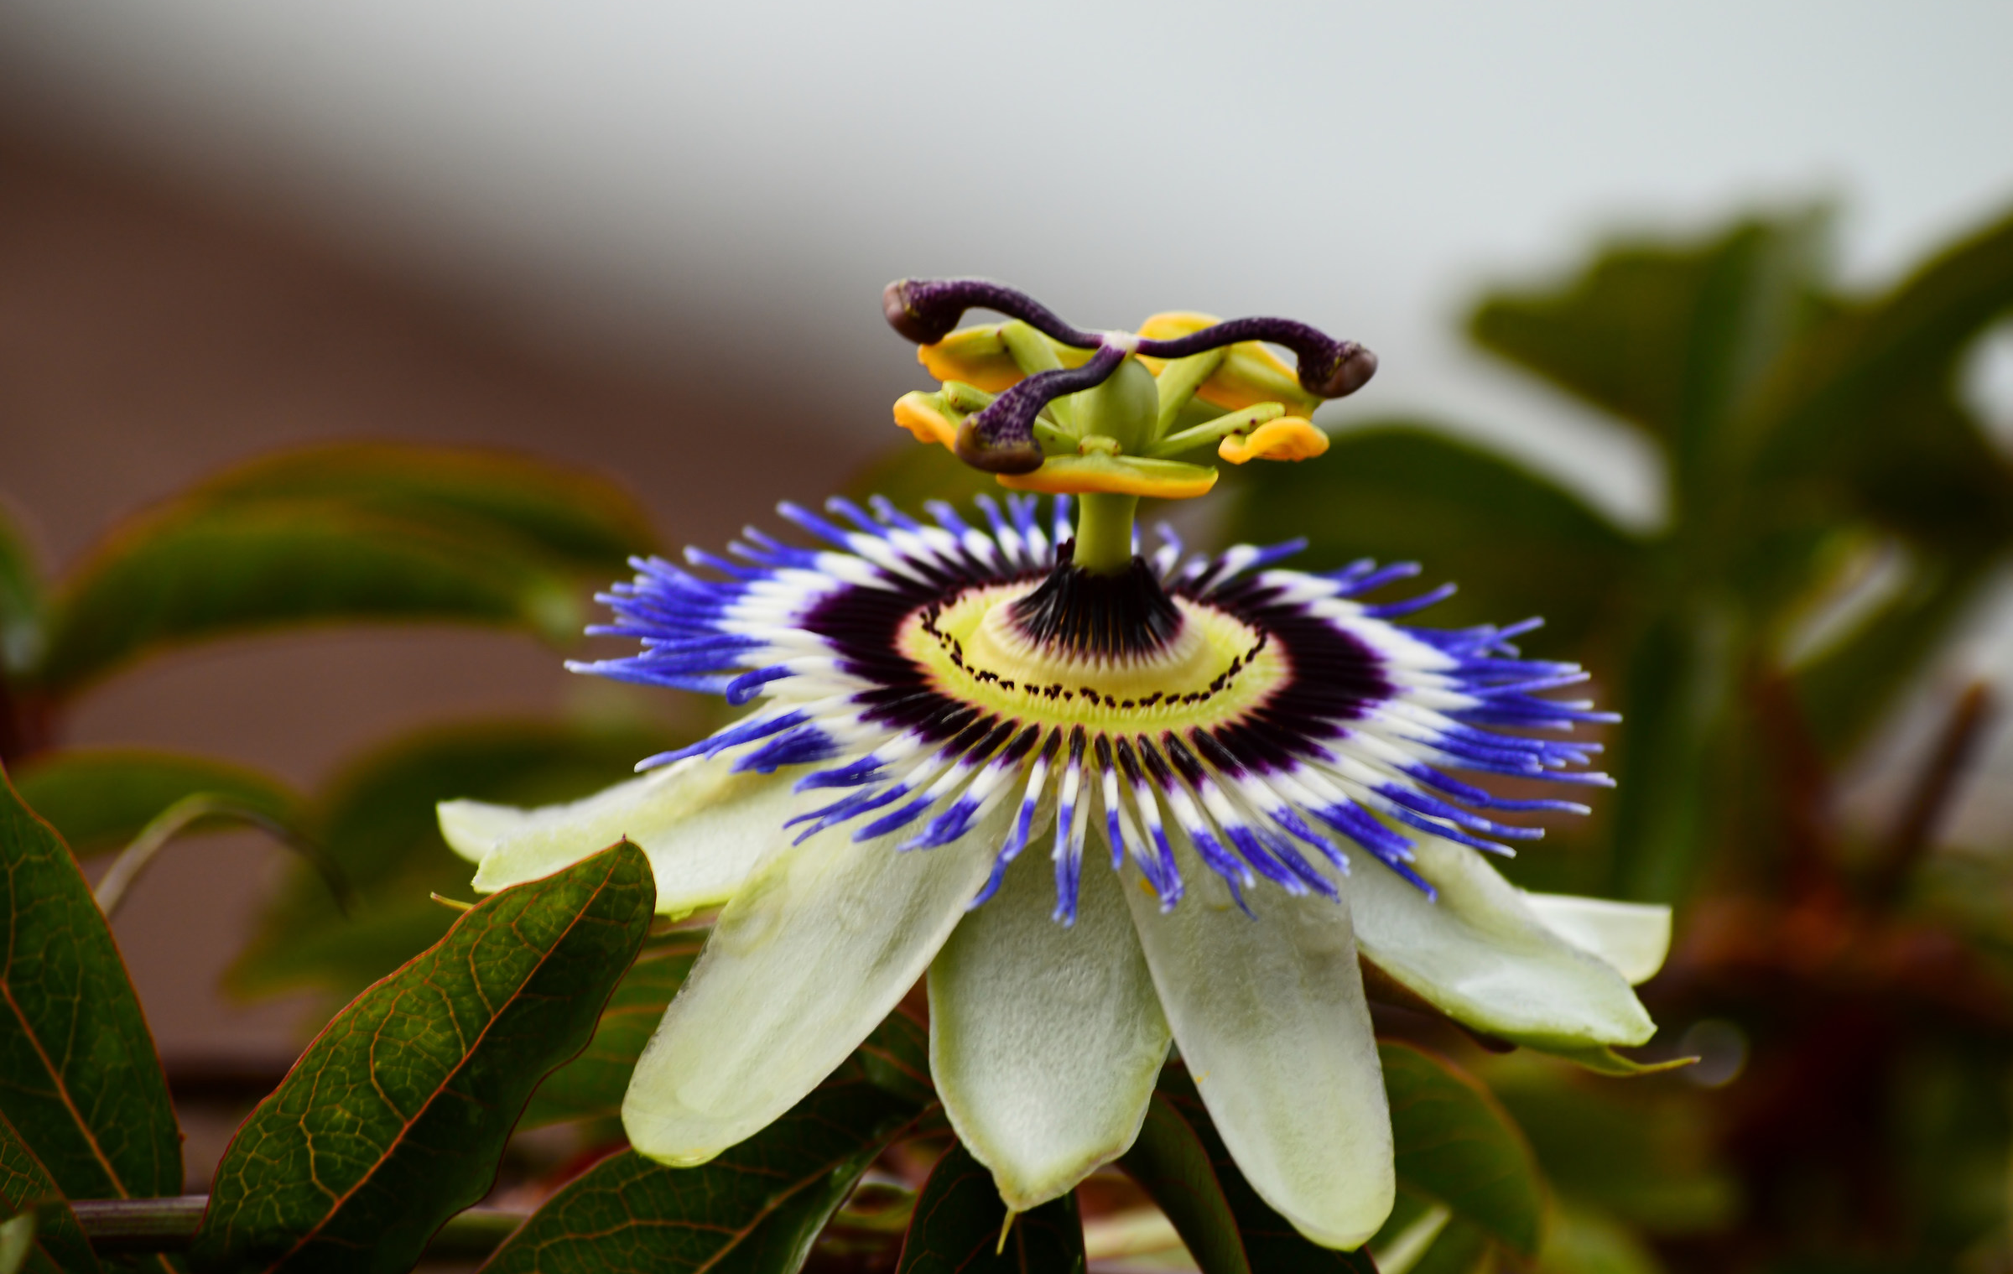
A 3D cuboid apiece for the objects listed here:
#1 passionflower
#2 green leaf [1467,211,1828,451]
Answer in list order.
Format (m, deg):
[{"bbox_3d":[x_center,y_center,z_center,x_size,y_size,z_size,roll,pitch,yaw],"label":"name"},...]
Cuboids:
[{"bbox_3d":[0.004,0.002,1.100,0.083,0.048,0.082,3,23,-1],"label":"passionflower"},{"bbox_3d":[0.051,-0.024,1.260,0.028,0.010,0.017,-9,38,-2],"label":"green leaf"}]

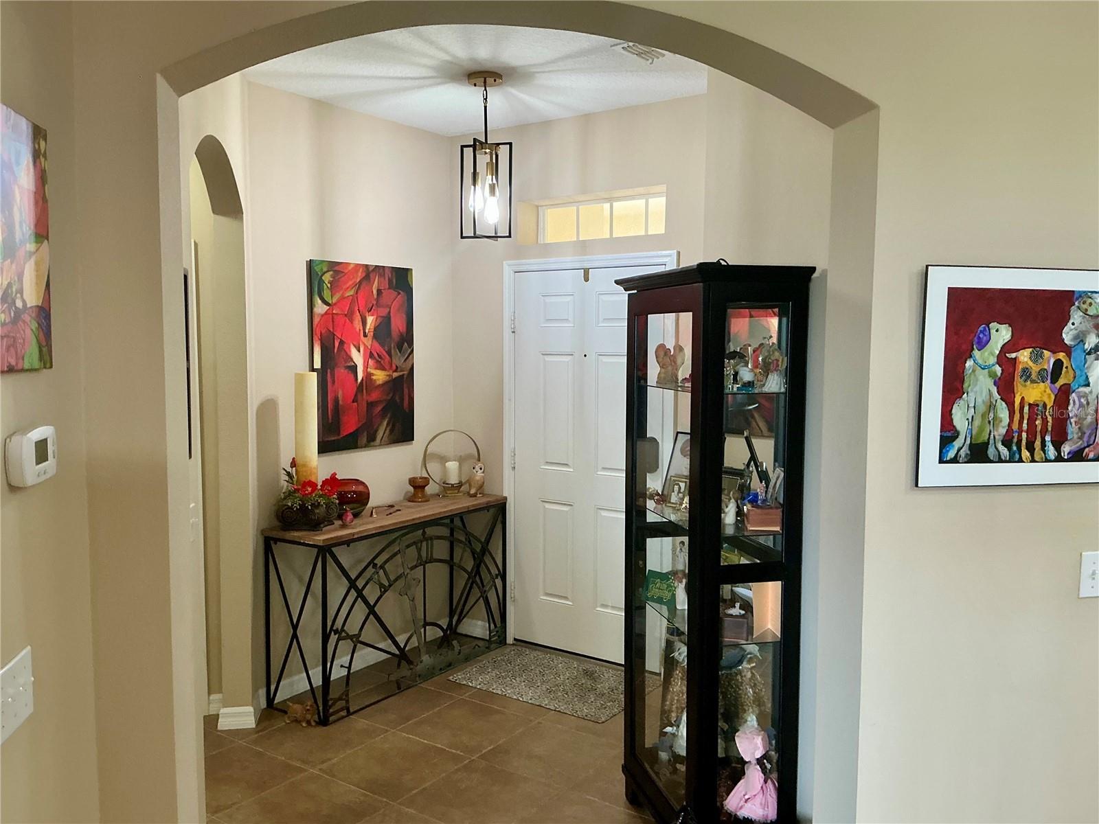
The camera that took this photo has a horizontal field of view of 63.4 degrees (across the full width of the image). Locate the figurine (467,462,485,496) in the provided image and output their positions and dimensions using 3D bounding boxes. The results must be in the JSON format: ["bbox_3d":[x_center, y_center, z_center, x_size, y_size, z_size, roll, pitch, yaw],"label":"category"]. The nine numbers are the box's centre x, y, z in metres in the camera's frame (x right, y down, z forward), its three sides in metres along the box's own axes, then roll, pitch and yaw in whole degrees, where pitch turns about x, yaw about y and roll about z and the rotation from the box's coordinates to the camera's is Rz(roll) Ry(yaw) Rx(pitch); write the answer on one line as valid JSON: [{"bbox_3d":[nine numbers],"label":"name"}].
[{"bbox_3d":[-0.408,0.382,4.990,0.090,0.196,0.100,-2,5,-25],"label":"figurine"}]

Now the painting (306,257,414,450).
[{"bbox_3d":[-0.942,-0.281,4.541,0.030,0.930,0.680,3,5,35],"label":"painting"}]

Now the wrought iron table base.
[{"bbox_3d":[-0.778,0.939,4.574,0.375,0.818,1.323,3,5,35],"label":"wrought iron table base"}]

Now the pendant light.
[{"bbox_3d":[-0.276,-1.111,3.872,0.235,0.702,0.235,2,5,20],"label":"pendant light"}]

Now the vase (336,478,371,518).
[{"bbox_3d":[-0.970,0.426,4.352,0.190,0.200,0.190,-1,4,-13],"label":"vase"}]

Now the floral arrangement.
[{"bbox_3d":[-1.135,0.397,4.135,0.310,0.290,0.220,-1,4,-15],"label":"floral arrangement"}]

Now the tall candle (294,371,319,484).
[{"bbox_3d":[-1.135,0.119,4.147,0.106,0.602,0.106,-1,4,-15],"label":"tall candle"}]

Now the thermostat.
[{"bbox_3d":[-0.861,0.073,1.478,0.033,0.087,0.119,-1,4,-10],"label":"thermostat"}]

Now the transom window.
[{"bbox_3d":[0.313,-1.007,4.715,0.884,0.222,0.070,3,5,34],"label":"transom window"}]

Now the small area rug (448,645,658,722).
[{"bbox_3d":[0.016,1.353,4.476,0.925,0.010,0.580,3,5,34],"label":"small area rug"}]

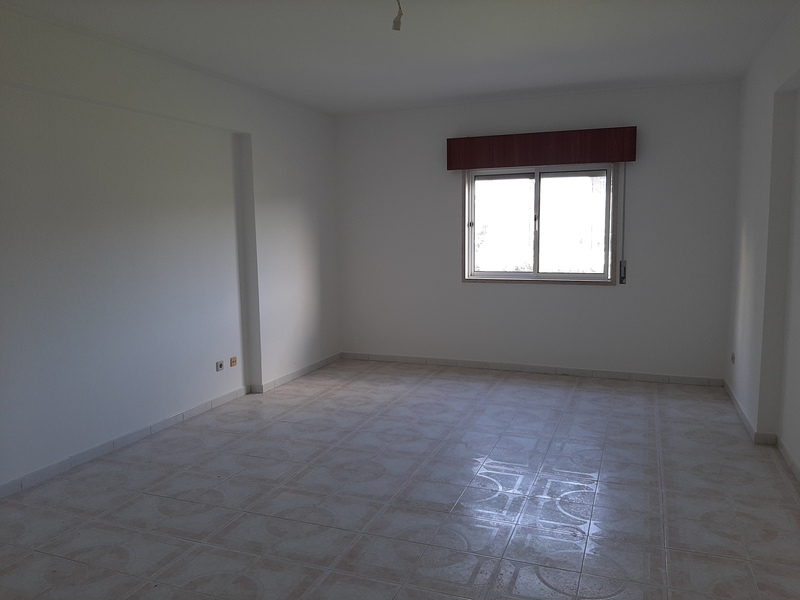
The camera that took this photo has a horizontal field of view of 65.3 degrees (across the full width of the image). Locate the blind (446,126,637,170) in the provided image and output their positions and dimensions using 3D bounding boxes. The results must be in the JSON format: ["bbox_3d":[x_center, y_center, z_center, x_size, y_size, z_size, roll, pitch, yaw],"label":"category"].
[{"bbox_3d":[1.264,-1.373,5.723,1.695,0.294,0.090,2,8,21],"label":"blind"}]

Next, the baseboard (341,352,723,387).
[{"bbox_3d":[1.092,0.666,6.105,3.712,0.071,0.015,2,8,21],"label":"baseboard"}]

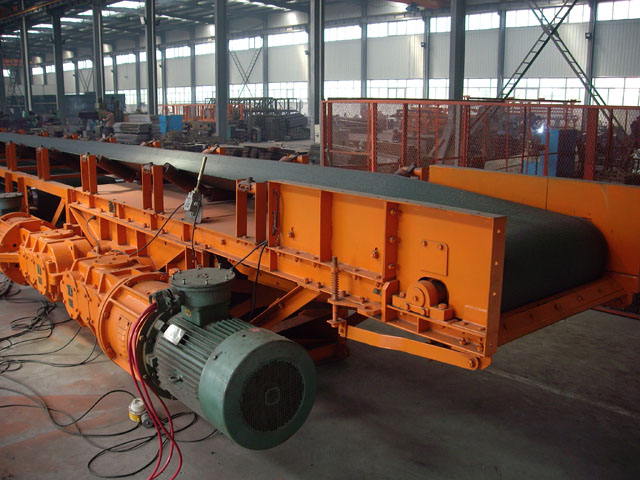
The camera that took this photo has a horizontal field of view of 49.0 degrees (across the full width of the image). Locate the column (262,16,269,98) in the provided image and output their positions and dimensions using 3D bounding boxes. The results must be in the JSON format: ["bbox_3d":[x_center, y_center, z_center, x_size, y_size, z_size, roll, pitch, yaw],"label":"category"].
[{"bbox_3d":[-4.643,-14.745,60.153,0.400,8.700,0.270,-10,15,-40],"label":"column"}]

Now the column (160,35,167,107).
[{"bbox_3d":[-16.257,-17.249,73.446,0.400,8.700,0.270,-10,15,-40],"label":"column"}]

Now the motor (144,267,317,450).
[{"bbox_3d":[-0.444,0.524,3.219,0.540,0.690,0.790,-9,14,-38],"label":"motor"}]

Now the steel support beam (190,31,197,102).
[{"bbox_3d":[-12.438,-16.430,69.047,0.400,8.700,0.270,-10,15,-40],"label":"steel support beam"}]

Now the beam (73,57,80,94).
[{"bbox_3d":[-31.614,-20.301,91.467,0.400,8.200,0.270,-10,15,-40],"label":"beam"}]

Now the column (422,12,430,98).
[{"bbox_3d":[7.108,-11.864,46.906,0.400,8.200,0.270,-10,15,-40],"label":"column"}]

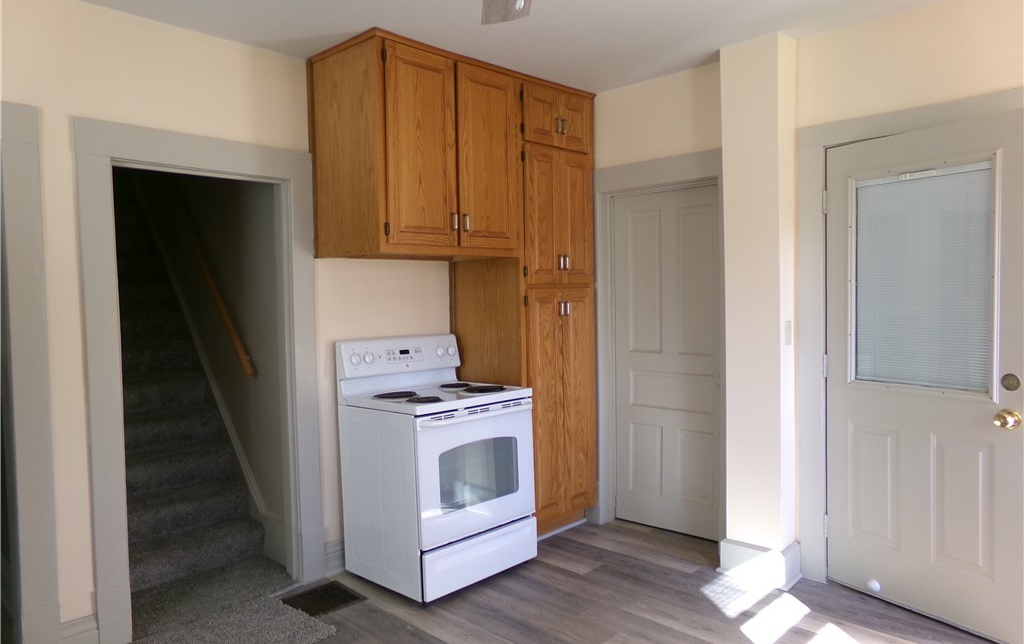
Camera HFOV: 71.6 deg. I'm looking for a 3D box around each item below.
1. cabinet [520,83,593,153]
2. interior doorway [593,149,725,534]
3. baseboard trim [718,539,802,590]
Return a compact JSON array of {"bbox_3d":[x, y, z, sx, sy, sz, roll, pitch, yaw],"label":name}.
[{"bbox_3d":[0.058,-1.144,4.169,0.570,0.322,0.658,1,3,44],"label":"cabinet"},{"bbox_3d":[0.867,0.150,4.063,0.973,2.136,0.077,1,3,42],"label":"interior doorway"},{"bbox_3d":[1.213,1.153,3.468,0.328,0.169,0.203,1,3,44],"label":"baseboard trim"}]

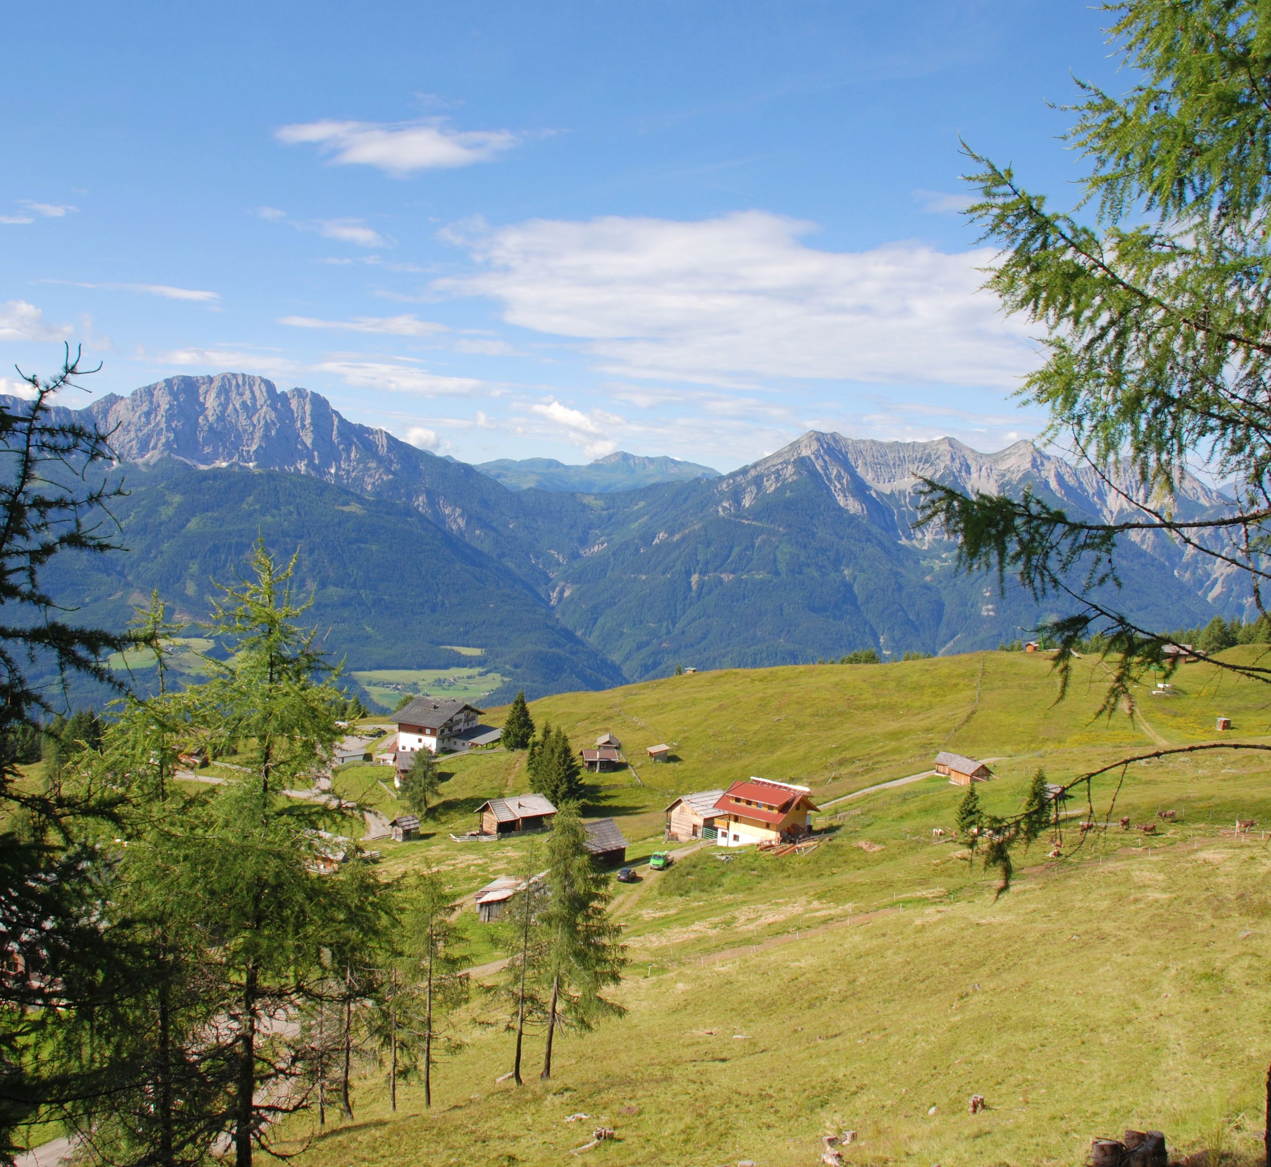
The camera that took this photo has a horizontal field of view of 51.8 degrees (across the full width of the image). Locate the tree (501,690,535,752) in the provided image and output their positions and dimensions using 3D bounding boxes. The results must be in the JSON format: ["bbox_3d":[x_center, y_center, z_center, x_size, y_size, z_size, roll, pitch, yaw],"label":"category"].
[{"bbox_3d":[-29.190,33.750,324.350,8.100,15.040,8.100,1,5,0],"label":"tree"}]

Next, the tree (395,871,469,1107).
[{"bbox_3d":[-8.460,16.920,54.560,3.120,10.130,3.120,1,5,0],"label":"tree"}]

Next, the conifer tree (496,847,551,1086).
[{"bbox_3d":[-4.940,16.860,57.530,2.390,10.850,2.390,1,5,0],"label":"conifer tree"}]

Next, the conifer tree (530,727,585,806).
[{"bbox_3d":[-14.500,33.920,242.350,10.090,15.110,8.570,1,5,0],"label":"conifer tree"}]

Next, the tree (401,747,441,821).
[{"bbox_3d":[-40.870,38.270,249.380,7.780,14.510,7.780,1,5,0],"label":"tree"}]

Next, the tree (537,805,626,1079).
[{"bbox_3d":[-2.440,16.320,59.450,4.080,12.840,4.080,1,5,0],"label":"tree"}]

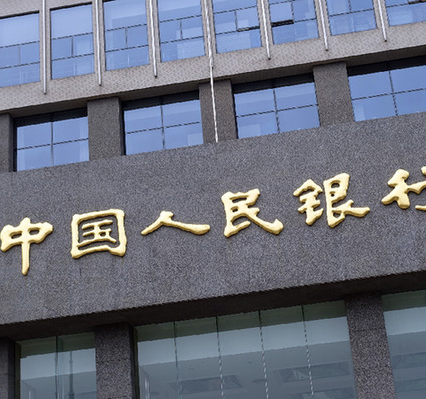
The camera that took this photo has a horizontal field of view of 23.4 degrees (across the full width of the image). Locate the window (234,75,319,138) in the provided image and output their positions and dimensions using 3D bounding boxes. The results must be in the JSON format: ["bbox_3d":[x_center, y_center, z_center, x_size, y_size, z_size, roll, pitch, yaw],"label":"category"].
[{"bbox_3d":[1.939,-2.744,31.488,2.598,2.150,0.150,-8,-23,7],"label":"window"}]

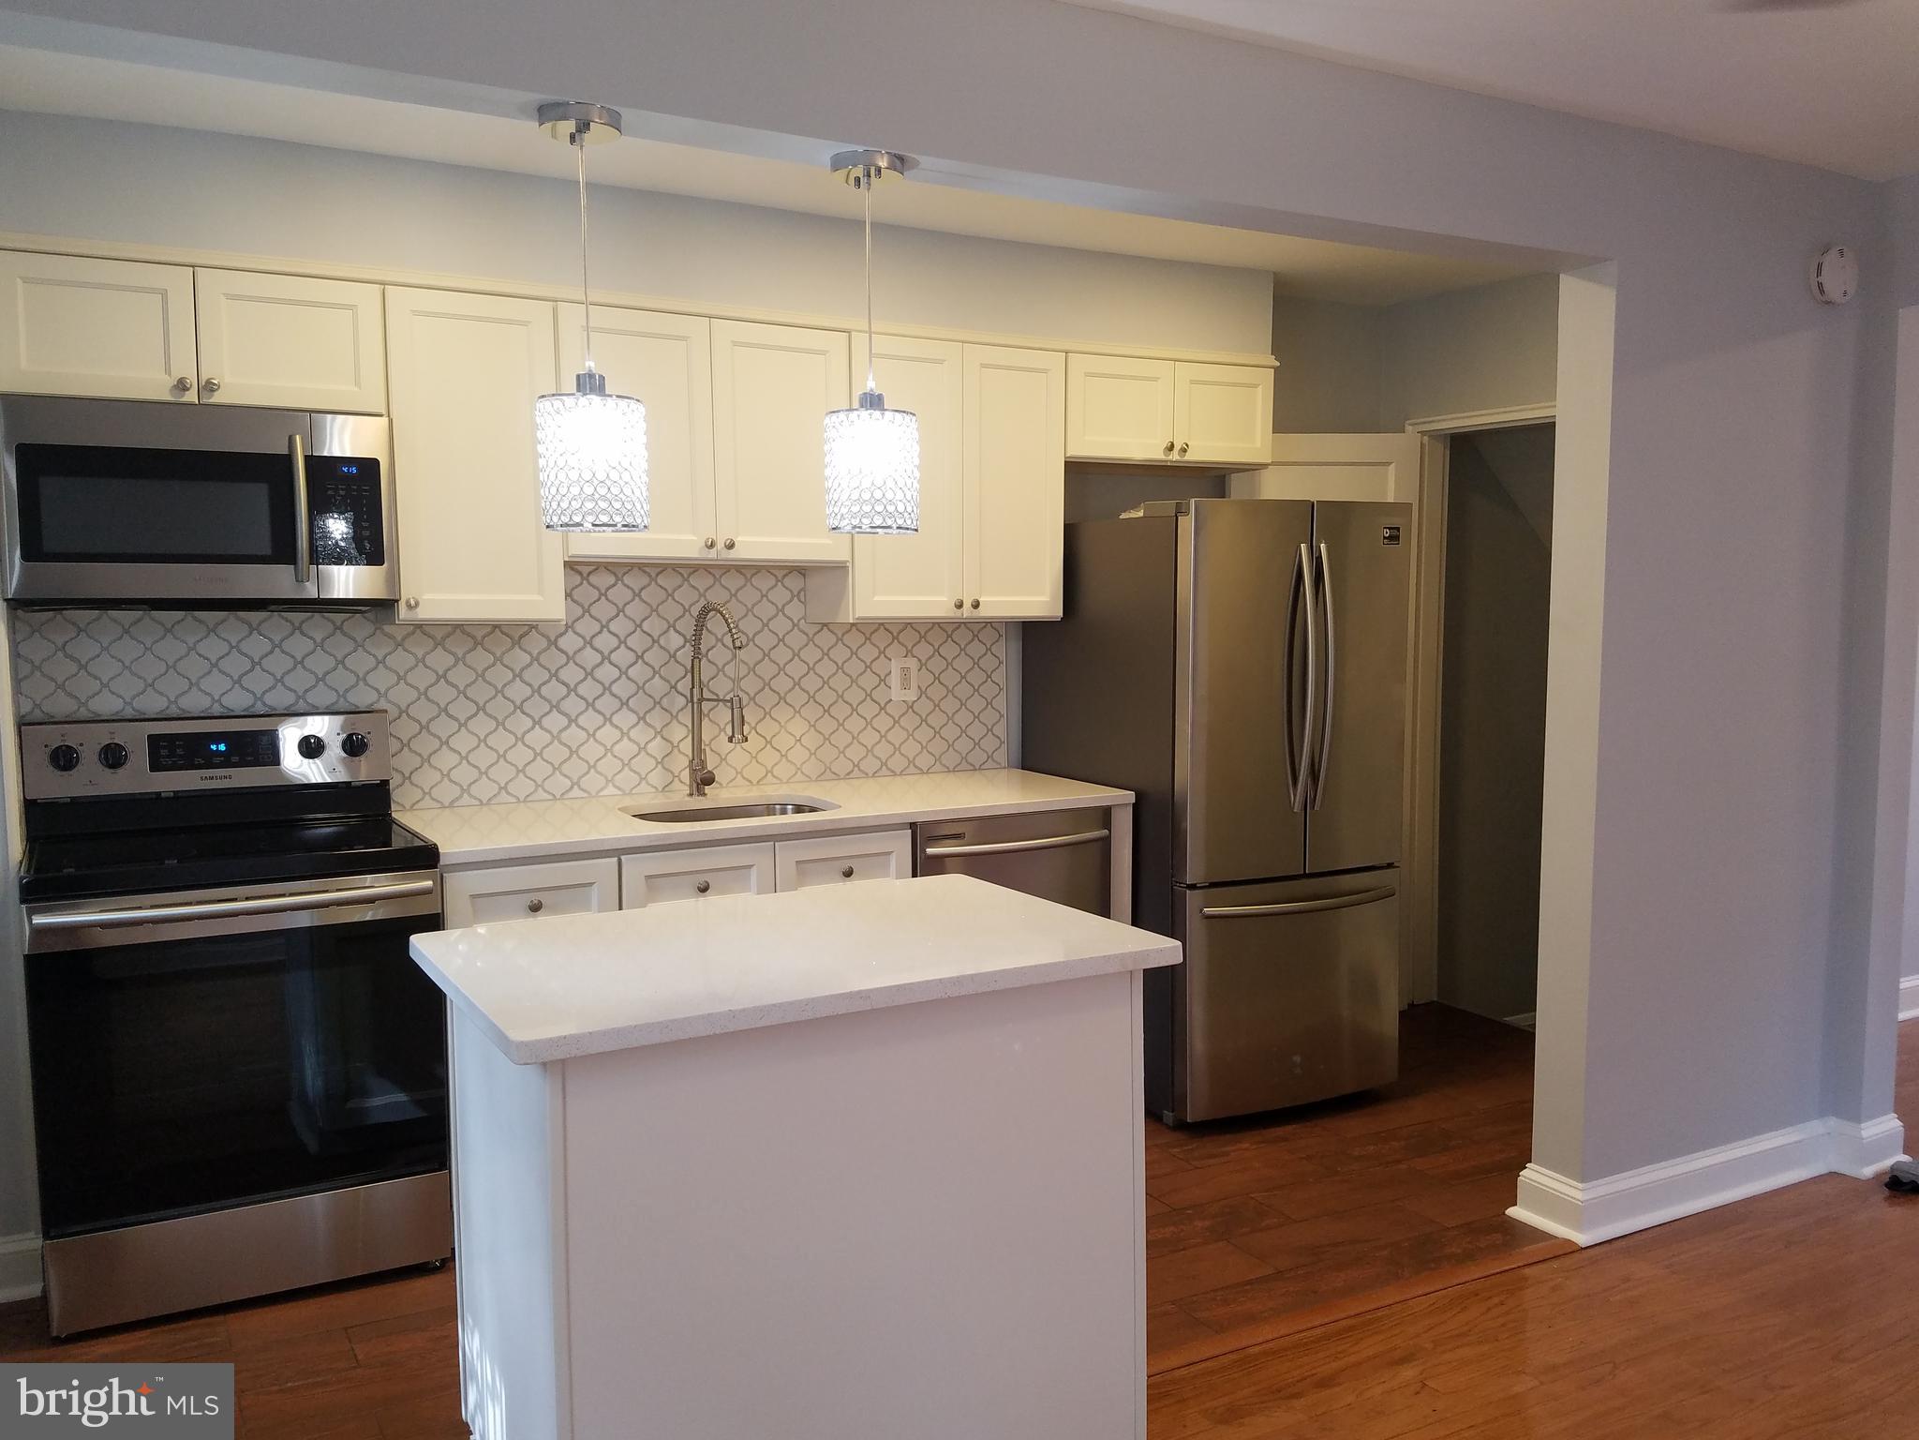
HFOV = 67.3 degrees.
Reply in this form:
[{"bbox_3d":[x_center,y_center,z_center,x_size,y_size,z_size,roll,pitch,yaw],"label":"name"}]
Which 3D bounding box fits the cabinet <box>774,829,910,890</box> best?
[{"bbox_3d":[-0.427,0.662,3.890,0.371,0.838,0.623,-3,6,-28],"label":"cabinet"}]

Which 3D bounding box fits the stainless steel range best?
[{"bbox_3d":[-1.603,0.603,3.220,0.757,1.185,0.690,-3,6,-29],"label":"stainless steel range"}]

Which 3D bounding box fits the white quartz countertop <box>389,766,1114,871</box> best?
[{"bbox_3d":[-0.476,0.232,3.819,1.804,0.029,0.659,-3,6,-28],"label":"white quartz countertop"}]

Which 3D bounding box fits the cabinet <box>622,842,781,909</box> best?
[{"bbox_3d":[-0.761,0.708,3.731,0.385,0.880,0.628,-3,5,-28],"label":"cabinet"}]

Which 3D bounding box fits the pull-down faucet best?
[{"bbox_3d":[-0.652,-0.053,3.894,0.230,0.532,0.085,4,6,40],"label":"pull-down faucet"}]

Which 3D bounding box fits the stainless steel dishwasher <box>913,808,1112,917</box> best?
[{"bbox_3d":[0.026,0.674,4.117,0.600,0.875,0.635,-3,5,-28],"label":"stainless steel dishwasher"}]

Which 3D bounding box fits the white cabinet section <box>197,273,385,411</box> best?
[{"bbox_3d":[-1.540,-0.838,3.309,0.382,0.285,0.320,-3,6,-29],"label":"white cabinet section"}]

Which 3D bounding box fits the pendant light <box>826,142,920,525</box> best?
[{"bbox_3d":[-0.146,-0.608,2.355,0.160,0.596,0.160,0,5,0],"label":"pendant light"}]

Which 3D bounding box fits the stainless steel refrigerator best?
[{"bbox_3d":[0.772,0.229,4.367,0.775,1.714,0.865,-3,6,-28],"label":"stainless steel refrigerator"}]

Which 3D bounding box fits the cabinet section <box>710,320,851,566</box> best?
[{"bbox_3d":[-0.531,-0.728,3.878,0.377,0.607,0.320,-3,6,-29],"label":"cabinet section"}]

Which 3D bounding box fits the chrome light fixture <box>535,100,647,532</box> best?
[{"bbox_3d":[-0.551,-0.585,2.142,0.161,0.600,0.161,-3,5,-28],"label":"chrome light fixture"}]

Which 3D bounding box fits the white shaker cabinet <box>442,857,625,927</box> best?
[{"bbox_3d":[-1.099,0.695,3.535,0.389,0.838,0.623,-3,6,-28],"label":"white shaker cabinet"}]

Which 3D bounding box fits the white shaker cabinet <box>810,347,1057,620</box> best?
[{"bbox_3d":[-0.065,-0.678,4.162,0.680,0.773,0.335,-3,5,-28],"label":"white shaker cabinet"}]

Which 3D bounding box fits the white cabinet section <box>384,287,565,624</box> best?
[{"bbox_3d":[-1.203,-0.618,3.515,0.386,0.769,0.320,-3,6,-29],"label":"white cabinet section"}]

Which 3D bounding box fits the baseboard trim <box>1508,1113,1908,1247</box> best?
[{"bbox_3d":[1.880,1.082,3.551,1.170,0.138,0.303,-3,5,-28],"label":"baseboard trim"}]

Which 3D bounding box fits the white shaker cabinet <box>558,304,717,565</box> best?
[{"bbox_3d":[-0.873,-0.713,3.723,0.388,0.618,0.333,-3,5,-28],"label":"white shaker cabinet"}]

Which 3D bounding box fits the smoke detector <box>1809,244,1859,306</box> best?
[{"bbox_3d":[2.073,-1.056,3.406,0.140,0.140,0.042,-3,6,-28],"label":"smoke detector"}]

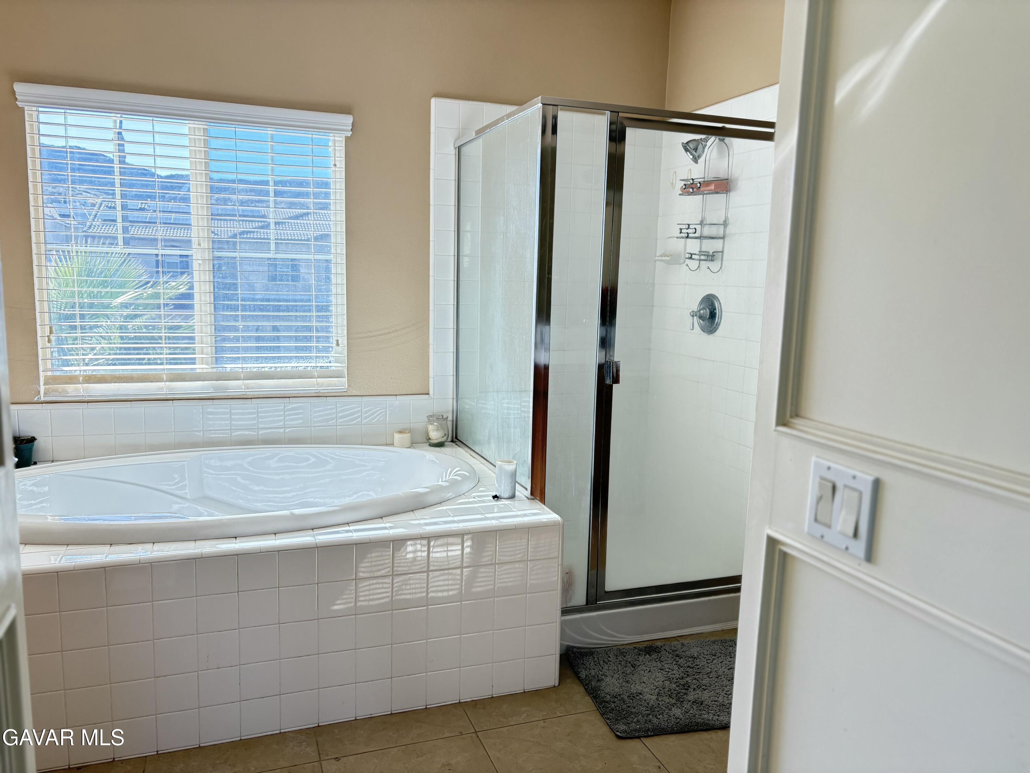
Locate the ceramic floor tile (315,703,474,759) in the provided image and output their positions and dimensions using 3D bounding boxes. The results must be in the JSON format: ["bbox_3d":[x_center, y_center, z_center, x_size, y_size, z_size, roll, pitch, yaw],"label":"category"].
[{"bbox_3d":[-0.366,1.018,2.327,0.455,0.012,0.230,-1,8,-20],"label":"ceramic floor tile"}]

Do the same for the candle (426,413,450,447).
[{"bbox_3d":[-0.348,0.208,3.514,0.108,0.137,0.108,1,7,0],"label":"candle"}]

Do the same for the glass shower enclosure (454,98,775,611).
[{"bbox_3d":[0.394,-0.137,3.265,1.060,1.785,1.025,-1,8,-20],"label":"glass shower enclosure"}]

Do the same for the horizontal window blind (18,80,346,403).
[{"bbox_3d":[-1.279,-0.542,3.140,1.225,1.180,0.080,-1,8,-20],"label":"horizontal window blind"}]

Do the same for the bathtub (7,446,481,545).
[{"bbox_3d":[-1.011,0.580,2.752,1.825,0.520,1.110,-1,8,-20],"label":"bathtub"}]

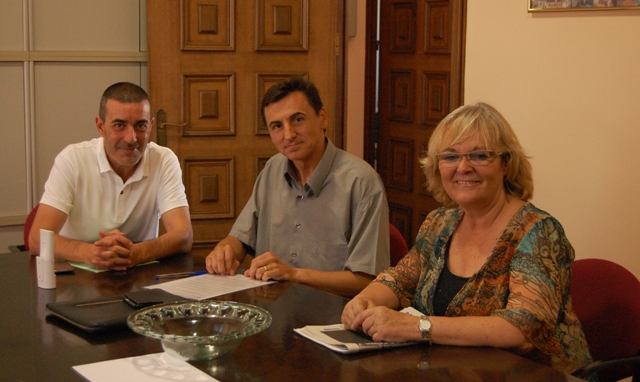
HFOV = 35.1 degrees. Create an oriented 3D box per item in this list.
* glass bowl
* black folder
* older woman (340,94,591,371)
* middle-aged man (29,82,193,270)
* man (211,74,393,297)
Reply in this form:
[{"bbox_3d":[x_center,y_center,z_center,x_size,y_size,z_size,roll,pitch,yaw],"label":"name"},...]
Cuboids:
[{"bbox_3d":[-0.249,0.300,2.109,0.302,0.075,0.302,1,7,0],"label":"glass bowl"},{"bbox_3d":[-0.454,0.285,2.413,0.320,0.022,0.270,-5,10,-39],"label":"black folder"},{"bbox_3d":[0.395,0.432,2.375,0.740,1.260,0.550,-6,10,-43],"label":"older woman"},{"bbox_3d":[-0.649,0.296,3.236,0.530,1.280,0.740,0,7,-8],"label":"middle-aged man"},{"bbox_3d":[-0.024,0.331,2.958,0.560,1.300,0.740,7,10,41],"label":"man"}]

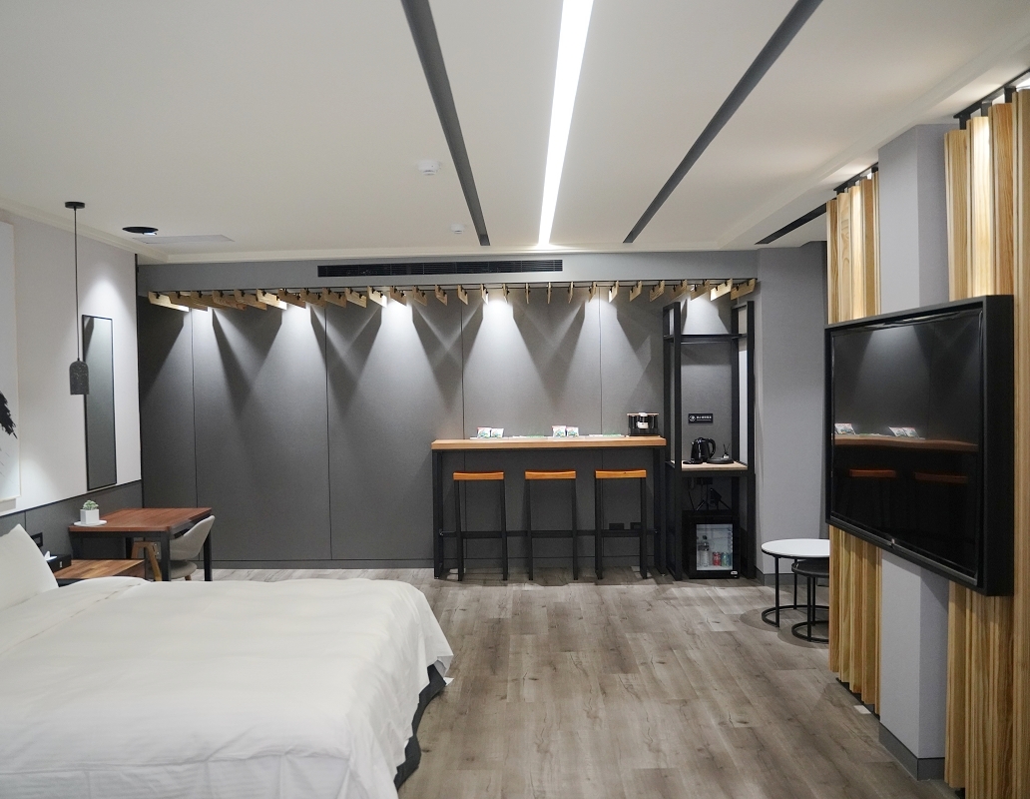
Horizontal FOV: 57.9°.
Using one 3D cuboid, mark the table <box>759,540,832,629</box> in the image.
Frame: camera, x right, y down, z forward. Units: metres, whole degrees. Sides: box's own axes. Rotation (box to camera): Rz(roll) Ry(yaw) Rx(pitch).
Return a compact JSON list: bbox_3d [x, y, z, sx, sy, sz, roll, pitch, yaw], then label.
[{"bbox_3d":[1.885,1.146,5.808,0.670,0.454,0.670,-1,1,1],"label":"table"}]

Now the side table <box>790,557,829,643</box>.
[{"bbox_3d":[1.904,1.182,5.487,0.532,0.395,0.532,-1,1,1],"label":"side table"}]

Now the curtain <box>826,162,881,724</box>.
[{"bbox_3d":[1.638,0.195,4.381,0.153,2.349,0.673,-1,1,1],"label":"curtain"}]

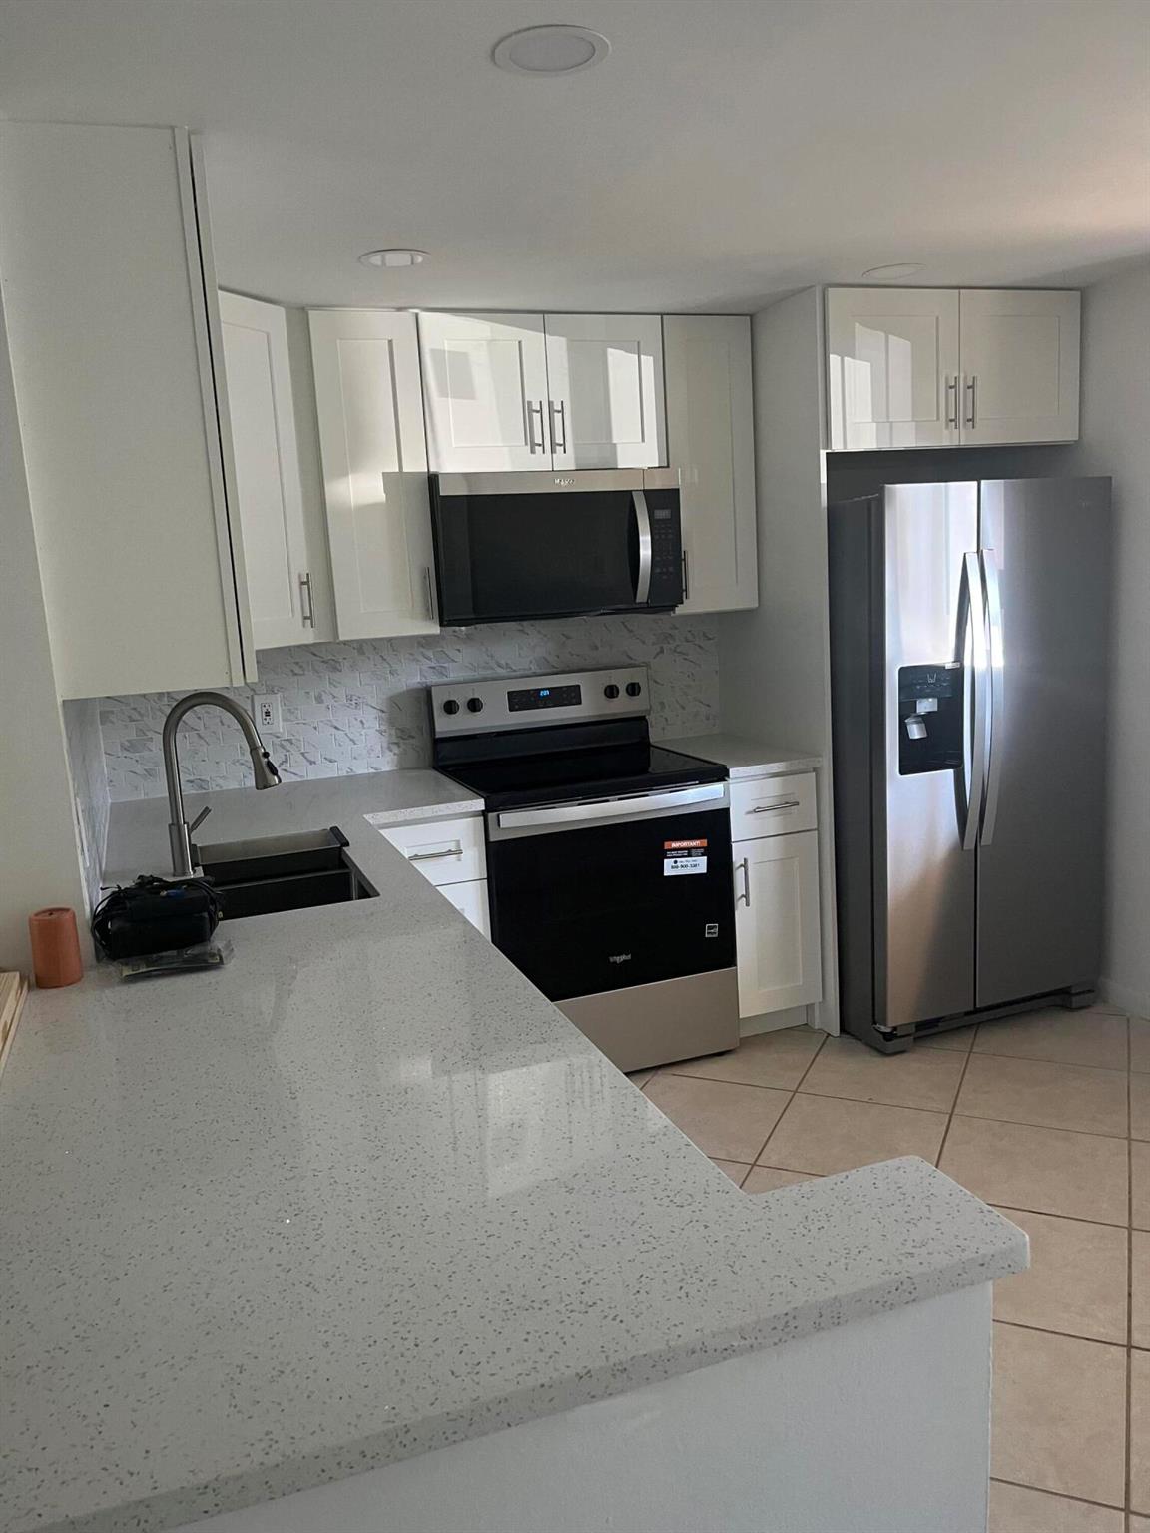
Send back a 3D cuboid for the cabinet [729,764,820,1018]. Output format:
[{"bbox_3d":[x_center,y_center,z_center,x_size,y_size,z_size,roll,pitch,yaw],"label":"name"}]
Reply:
[{"bbox_3d":[0.521,0.391,3.890,0.313,0.850,0.620,-7,10,-19],"label":"cabinet"}]

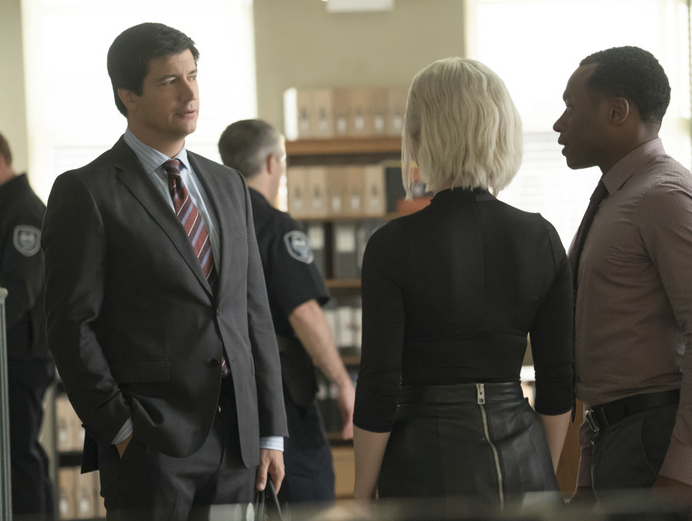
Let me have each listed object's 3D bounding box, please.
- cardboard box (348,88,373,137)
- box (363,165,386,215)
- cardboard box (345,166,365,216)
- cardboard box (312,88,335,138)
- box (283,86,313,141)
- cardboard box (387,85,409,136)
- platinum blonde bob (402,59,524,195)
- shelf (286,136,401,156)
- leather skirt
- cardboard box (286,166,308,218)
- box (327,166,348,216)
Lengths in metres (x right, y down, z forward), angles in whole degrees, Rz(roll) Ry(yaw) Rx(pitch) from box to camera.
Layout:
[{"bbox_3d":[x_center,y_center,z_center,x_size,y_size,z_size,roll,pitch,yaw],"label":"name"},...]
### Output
[{"bbox_3d":[0.038,-0.793,14.952,0.103,0.260,0.260,-2,0,-15],"label":"cardboard box"},{"bbox_3d":[0.120,-0.371,14.973,0.103,0.260,0.260,-2,0,-15],"label":"box"},{"bbox_3d":[0.019,-0.386,15.744,0.107,0.276,0.250,-2,-1,-16],"label":"cardboard box"},{"bbox_3d":[-0.159,-0.820,15.702,0.107,0.276,0.250,-2,-1,-16],"label":"cardboard box"},{"bbox_3d":[-0.242,-0.781,14.877,0.103,0.260,0.260,-2,0,-15],"label":"box"},{"bbox_3d":[0.257,-0.846,15.822,0.107,0.276,0.250,-2,-1,-16],"label":"cardboard box"},{"bbox_3d":[0.215,-0.248,5.150,0.218,0.252,0.235,-2,-1,-32],"label":"platinum blonde bob"},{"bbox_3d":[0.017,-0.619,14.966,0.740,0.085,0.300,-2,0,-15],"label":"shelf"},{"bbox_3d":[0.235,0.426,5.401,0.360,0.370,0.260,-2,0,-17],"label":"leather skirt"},{"bbox_3d":[-0.303,-0.375,15.651,0.107,0.276,0.250,-2,-1,-16],"label":"cardboard box"},{"bbox_3d":[-0.082,-0.365,14.918,0.103,0.260,0.260,-2,0,-15],"label":"box"}]

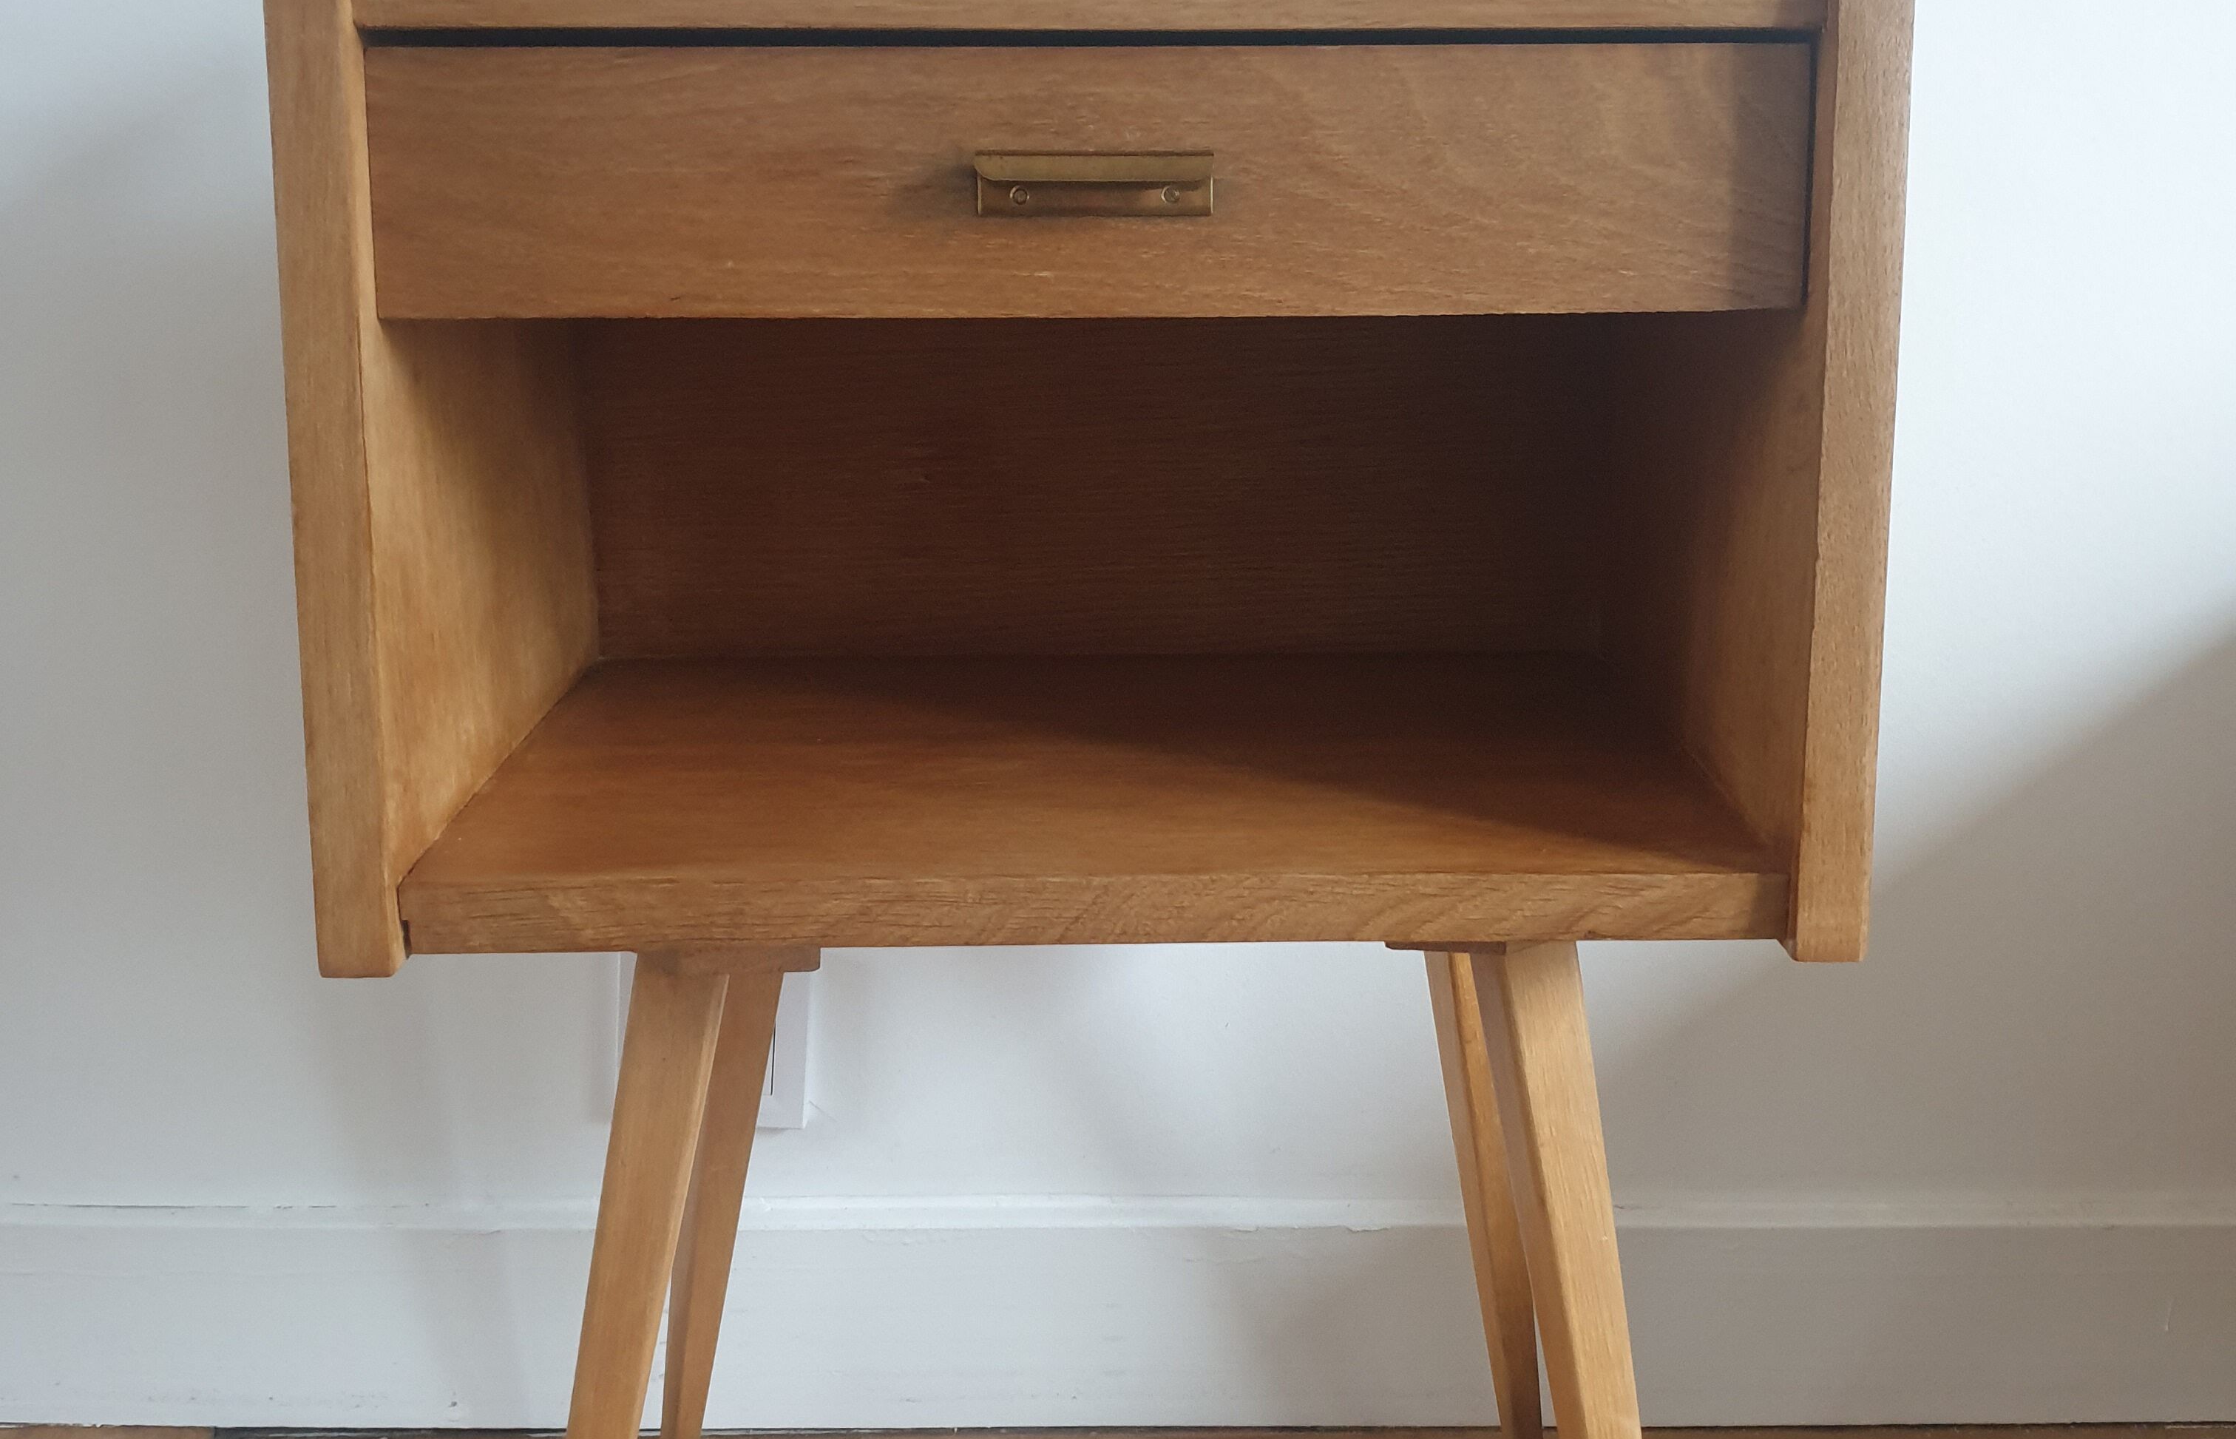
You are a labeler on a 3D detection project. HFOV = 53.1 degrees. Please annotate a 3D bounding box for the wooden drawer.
[{"bbox_3d":[-0.007,-0.168,0.685,0.377,0.070,0.225,0,15,-1],"label":"wooden drawer"}]

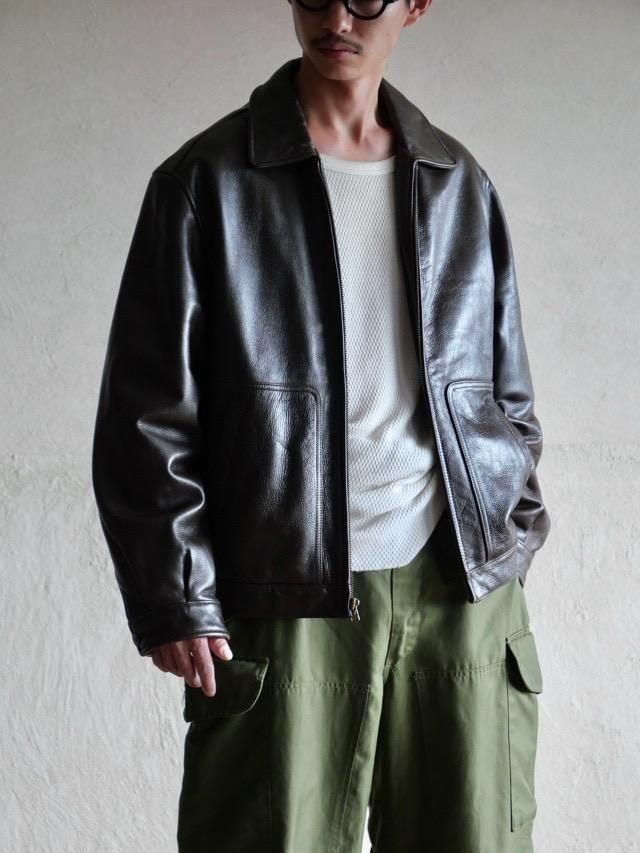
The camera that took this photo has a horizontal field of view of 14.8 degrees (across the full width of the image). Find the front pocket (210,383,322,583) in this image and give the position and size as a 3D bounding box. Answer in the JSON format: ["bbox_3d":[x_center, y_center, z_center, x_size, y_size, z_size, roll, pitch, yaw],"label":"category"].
[{"bbox_3d":[-0.070,0.068,3.010,0.150,0.240,0.050,0,5,2],"label":"front pocket"}]

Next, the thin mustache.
[{"bbox_3d":[0.021,-0.464,3.000,0.053,0.013,0.017,8,13,17],"label":"thin mustache"}]

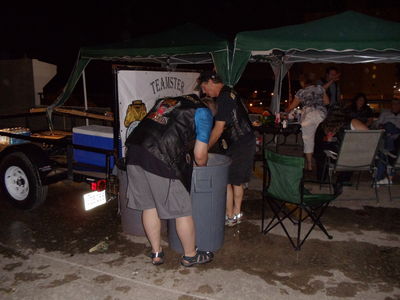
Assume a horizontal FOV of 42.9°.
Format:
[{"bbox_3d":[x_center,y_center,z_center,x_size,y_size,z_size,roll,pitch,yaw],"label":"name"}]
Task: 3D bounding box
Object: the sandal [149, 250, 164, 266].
[{"bbox_3d":[-0.388,0.917,4.486,0.110,0.105,0.295,-2,10,-11],"label":"sandal"}]

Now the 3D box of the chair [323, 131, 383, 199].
[{"bbox_3d":[1.925,0.144,6.565,0.580,0.930,0.680,-1,10,-6],"label":"chair"}]

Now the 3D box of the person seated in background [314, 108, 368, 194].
[{"bbox_3d":[1.921,-0.075,7.039,0.580,1.200,0.750,4,11,23],"label":"person seated in background"}]

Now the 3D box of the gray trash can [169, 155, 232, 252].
[{"bbox_3d":[-0.033,0.507,4.779,0.650,0.820,0.650,0,10,0],"label":"gray trash can"}]

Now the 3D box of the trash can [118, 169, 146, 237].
[{"bbox_3d":[-0.547,0.421,5.276,0.640,0.820,0.640,-1,10,-6],"label":"trash can"}]

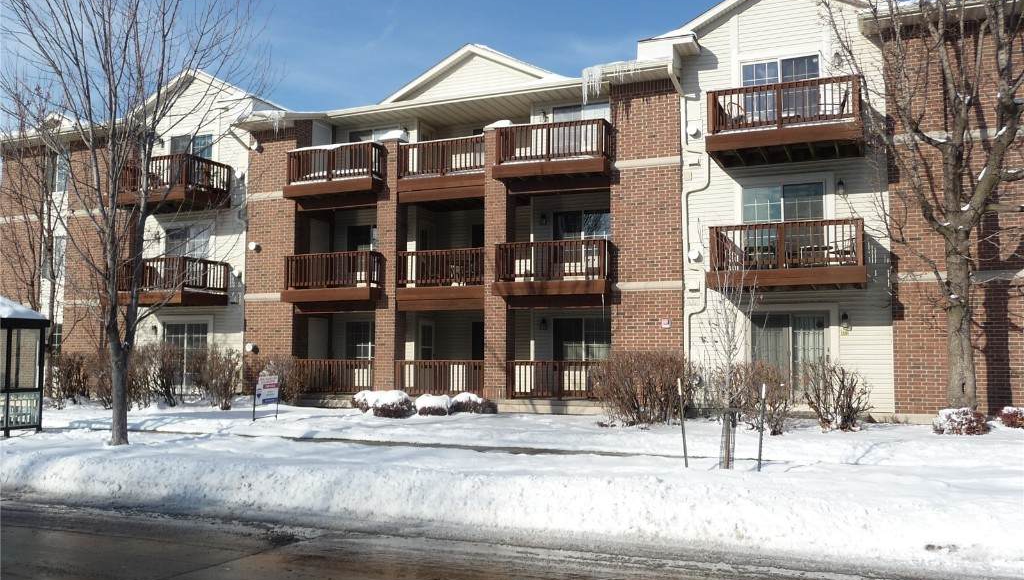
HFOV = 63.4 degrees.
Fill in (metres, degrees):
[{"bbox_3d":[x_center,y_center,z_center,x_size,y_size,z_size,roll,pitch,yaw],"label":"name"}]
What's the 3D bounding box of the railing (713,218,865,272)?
[{"bbox_3d":[5.517,-0.794,16.621,2.884,0.901,1.498,-2,-5,22],"label":"railing"}]

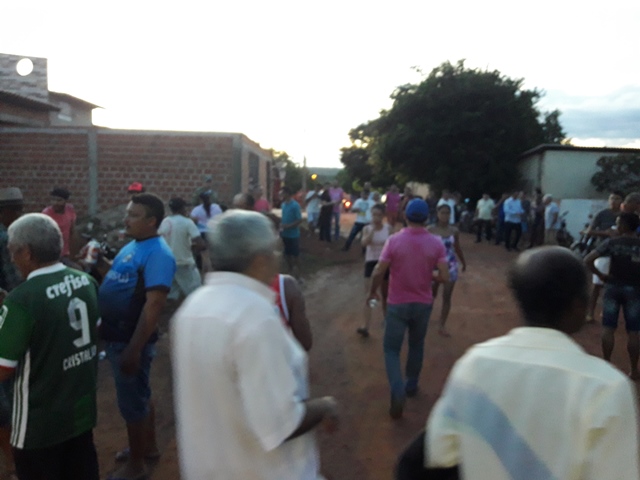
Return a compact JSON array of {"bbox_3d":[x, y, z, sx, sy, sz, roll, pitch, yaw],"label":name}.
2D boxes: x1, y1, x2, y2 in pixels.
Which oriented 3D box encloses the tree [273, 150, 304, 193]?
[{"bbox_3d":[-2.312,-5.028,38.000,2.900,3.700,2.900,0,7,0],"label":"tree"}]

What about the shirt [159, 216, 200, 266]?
[{"bbox_3d":[-1.683,0.006,6.200,0.500,0.640,0.290,2,7,18],"label":"shirt"}]

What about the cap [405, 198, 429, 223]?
[{"bbox_3d":[0.787,-0.240,4.220,0.190,0.170,0.260,0,6,-3],"label":"cap"}]

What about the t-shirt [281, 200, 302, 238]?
[{"bbox_3d":[-0.512,-0.368,9.300,0.290,0.680,0.450,-6,9,-44],"label":"t-shirt"}]

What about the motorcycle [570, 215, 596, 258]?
[{"bbox_3d":[5.121,0.198,9.800,1.880,1.120,0.720,-5,8,-41],"label":"motorcycle"}]

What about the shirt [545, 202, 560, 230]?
[{"bbox_3d":[5.614,-0.567,12.500,0.300,0.680,0.460,-2,7,-17],"label":"shirt"}]

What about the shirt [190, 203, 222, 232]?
[{"bbox_3d":[-1.754,-0.348,8.000,0.480,0.500,0.270,2,8,12],"label":"shirt"}]

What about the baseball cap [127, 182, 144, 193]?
[{"bbox_3d":[-2.815,-0.801,7.900,0.190,0.140,0.260,6,10,40],"label":"baseball cap"}]

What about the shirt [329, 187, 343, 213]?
[{"bbox_3d":[0.440,-1.150,14.700,0.440,0.720,0.290,0,7,3],"label":"shirt"}]

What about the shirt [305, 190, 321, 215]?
[{"bbox_3d":[-0.229,-1.144,15.800,0.480,0.700,0.320,-3,8,-20],"label":"shirt"}]

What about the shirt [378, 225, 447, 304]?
[{"bbox_3d":[0.759,0.209,4.250,0.550,0.640,0.320,0,7,2],"label":"shirt"}]

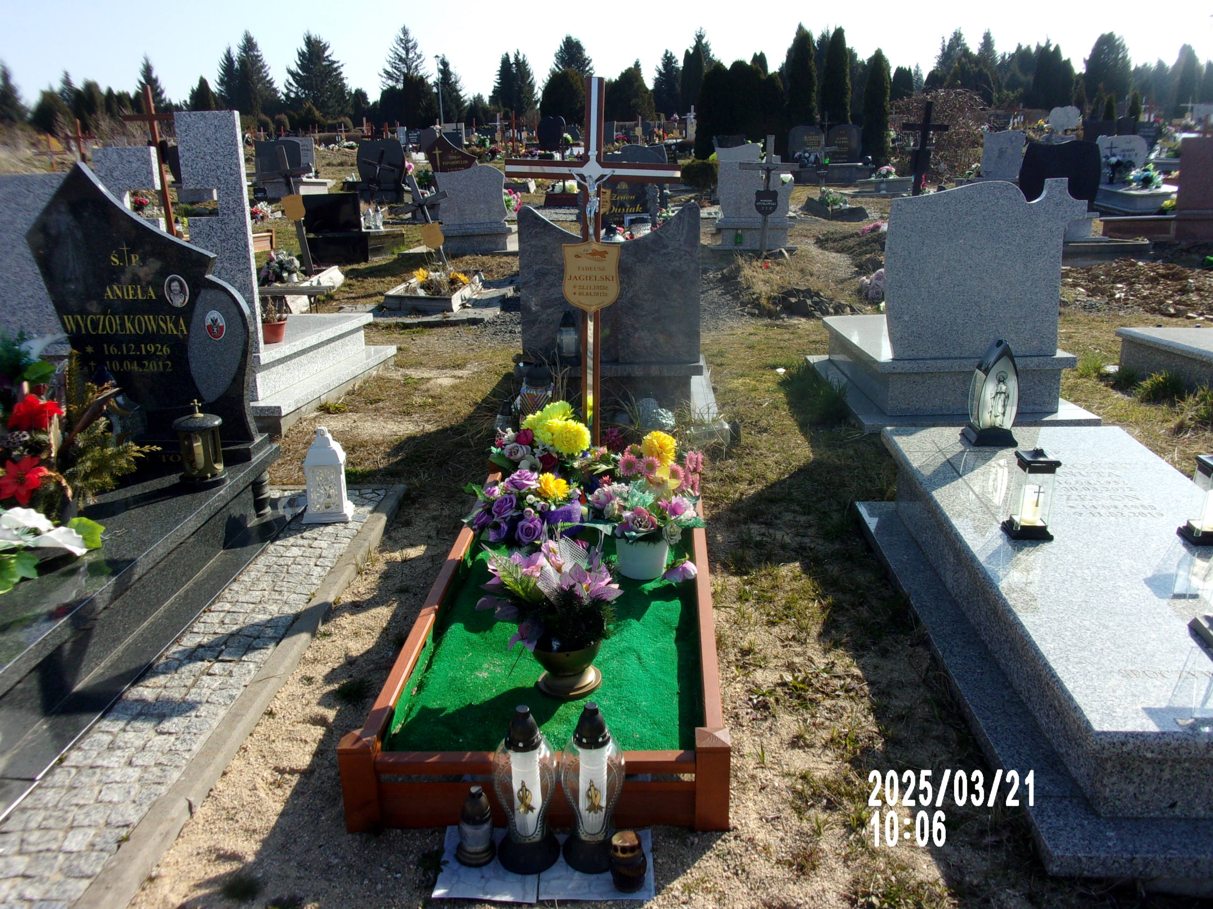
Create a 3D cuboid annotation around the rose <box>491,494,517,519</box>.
[{"bbox_3d":[-0.345,0.176,3.310,0.085,0.080,0.075,-3,16,-6],"label":"rose"}]

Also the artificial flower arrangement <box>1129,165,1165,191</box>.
[{"bbox_3d":[7.604,-3.898,13.800,0.493,0.317,0.420,-1,15,5],"label":"artificial flower arrangement"}]

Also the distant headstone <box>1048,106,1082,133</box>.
[{"bbox_3d":[11.674,-8.535,25.000,0.845,0.642,0.100,-1,15,5],"label":"distant headstone"}]

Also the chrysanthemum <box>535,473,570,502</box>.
[{"bbox_3d":[-0.185,0.111,3.340,0.115,0.090,0.105,0,19,3],"label":"chrysanthemum"}]

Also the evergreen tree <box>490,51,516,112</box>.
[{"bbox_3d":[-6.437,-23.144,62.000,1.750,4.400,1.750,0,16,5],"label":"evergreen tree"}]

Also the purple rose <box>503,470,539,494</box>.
[{"bbox_3d":[-0.291,0.093,3.370,0.115,0.075,0.105,-3,16,-5],"label":"purple rose"}]

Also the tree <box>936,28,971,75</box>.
[{"bbox_3d":[31.031,-33.388,87.904,3.600,8.793,3.600,0,19,3],"label":"tree"}]

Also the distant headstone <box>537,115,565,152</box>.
[{"bbox_3d":[-1.400,-8.173,25.000,0.720,0.900,0.120,0,16,5],"label":"distant headstone"}]

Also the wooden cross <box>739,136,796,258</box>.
[{"bbox_3d":[1.905,-3.039,11.600,0.700,1.412,0.070,0,19,3],"label":"wooden cross"}]

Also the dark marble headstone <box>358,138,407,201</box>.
[{"bbox_3d":[-4.430,-5.627,19.395,0.960,1.219,0.240,0,19,3],"label":"dark marble headstone"}]

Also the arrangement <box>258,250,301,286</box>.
[{"bbox_3d":[-2.903,-1.651,8.700,0.370,0.320,0.320,-1,16,3],"label":"arrangement"}]

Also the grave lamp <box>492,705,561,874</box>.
[{"bbox_3d":[-0.180,0.717,2.142,0.140,0.375,0.140,0,19,3],"label":"grave lamp"}]

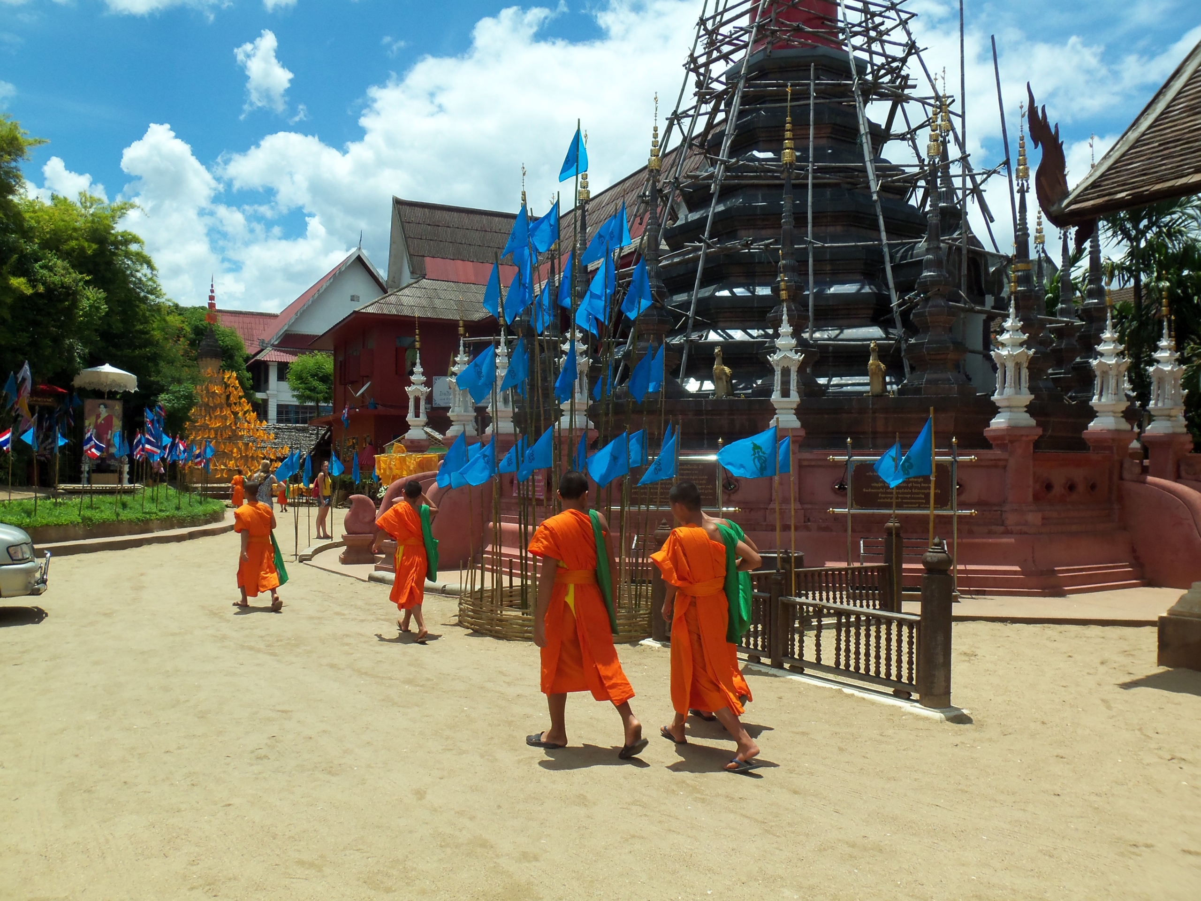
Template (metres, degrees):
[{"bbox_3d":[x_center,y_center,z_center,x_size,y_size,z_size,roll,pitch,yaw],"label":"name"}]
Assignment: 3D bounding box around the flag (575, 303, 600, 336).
[{"bbox_3d":[-0.140,-1.506,11.100,0.280,0.480,0.180,0,-1,0],"label":"flag"}]

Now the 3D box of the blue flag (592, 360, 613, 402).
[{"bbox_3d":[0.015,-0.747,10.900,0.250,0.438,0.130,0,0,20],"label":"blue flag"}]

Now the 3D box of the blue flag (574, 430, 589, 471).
[{"bbox_3d":[-0.204,0.015,10.650,0.220,0.448,0.120,0,-1,40],"label":"blue flag"}]

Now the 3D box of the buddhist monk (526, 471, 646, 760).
[{"bbox_3d":[-0.075,0.882,5.546,0.497,1.560,0.517,1,-2,-38],"label":"buddhist monk"}]

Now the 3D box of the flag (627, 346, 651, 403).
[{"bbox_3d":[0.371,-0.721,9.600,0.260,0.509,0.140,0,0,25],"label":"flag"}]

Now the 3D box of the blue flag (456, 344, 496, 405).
[{"bbox_3d":[-1.203,-0.736,9.737,0.417,0.578,0.139,0,-1,20],"label":"blue flag"}]

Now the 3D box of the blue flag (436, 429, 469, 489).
[{"bbox_3d":[-1.466,0.088,9.950,0.340,0.564,0.150,0,0,20],"label":"blue flag"}]

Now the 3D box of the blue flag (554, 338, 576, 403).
[{"bbox_3d":[-0.378,-0.856,10.800,0.240,0.660,0.180,0,-1,0],"label":"blue flag"}]

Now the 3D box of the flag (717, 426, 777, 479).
[{"bbox_3d":[1.160,0.015,7.948,0.497,0.414,0.119,0,-1,15],"label":"flag"}]

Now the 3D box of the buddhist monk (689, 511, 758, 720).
[{"bbox_3d":[0.674,0.946,6.200,0.550,1.494,0.620,0,0,-30],"label":"buddhist monk"}]

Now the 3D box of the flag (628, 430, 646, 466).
[{"bbox_3d":[0.373,-0.005,11.600,0.280,0.410,0.160,0,-1,0],"label":"flag"}]

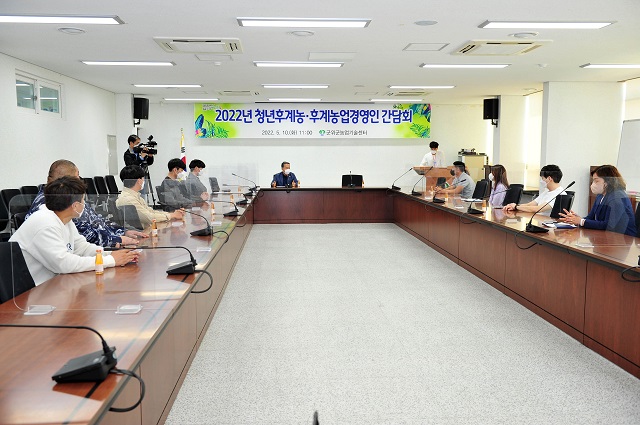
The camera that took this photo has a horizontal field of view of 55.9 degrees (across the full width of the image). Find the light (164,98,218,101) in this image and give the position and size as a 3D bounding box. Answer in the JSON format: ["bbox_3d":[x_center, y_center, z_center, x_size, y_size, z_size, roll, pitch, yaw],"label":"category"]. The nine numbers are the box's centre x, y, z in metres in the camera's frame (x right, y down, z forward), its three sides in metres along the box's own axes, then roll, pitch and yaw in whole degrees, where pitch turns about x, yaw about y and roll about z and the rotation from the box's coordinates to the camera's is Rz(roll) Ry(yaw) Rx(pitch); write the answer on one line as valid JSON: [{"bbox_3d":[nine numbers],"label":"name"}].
[{"bbox_3d":[-2.990,-2.621,13.963,1.280,0.070,0.260,0,6,-3],"label":"light"}]

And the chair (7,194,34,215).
[{"bbox_3d":[-3.427,0.236,7.372,0.620,1.020,0.580,0,6,-3],"label":"chair"}]

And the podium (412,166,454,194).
[{"bbox_3d":[2.681,-0.460,13.798,1.120,1.160,0.600,0,6,-3],"label":"podium"}]

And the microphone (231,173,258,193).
[{"bbox_3d":[-1.414,-0.576,11.535,0.530,0.350,0.130,0,5,-3],"label":"microphone"}]

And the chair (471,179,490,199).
[{"bbox_3d":[2.403,-0.034,9.995,0.630,1.000,0.600,0,5,-3],"label":"chair"}]

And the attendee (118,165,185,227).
[{"bbox_3d":[-1.843,0.180,6.301,0.820,1.340,0.560,-2,6,-18],"label":"attendee"}]

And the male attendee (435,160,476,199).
[{"bbox_3d":[2.439,-0.272,10.930,0.730,1.300,0.520,0,5,-3],"label":"male attendee"}]

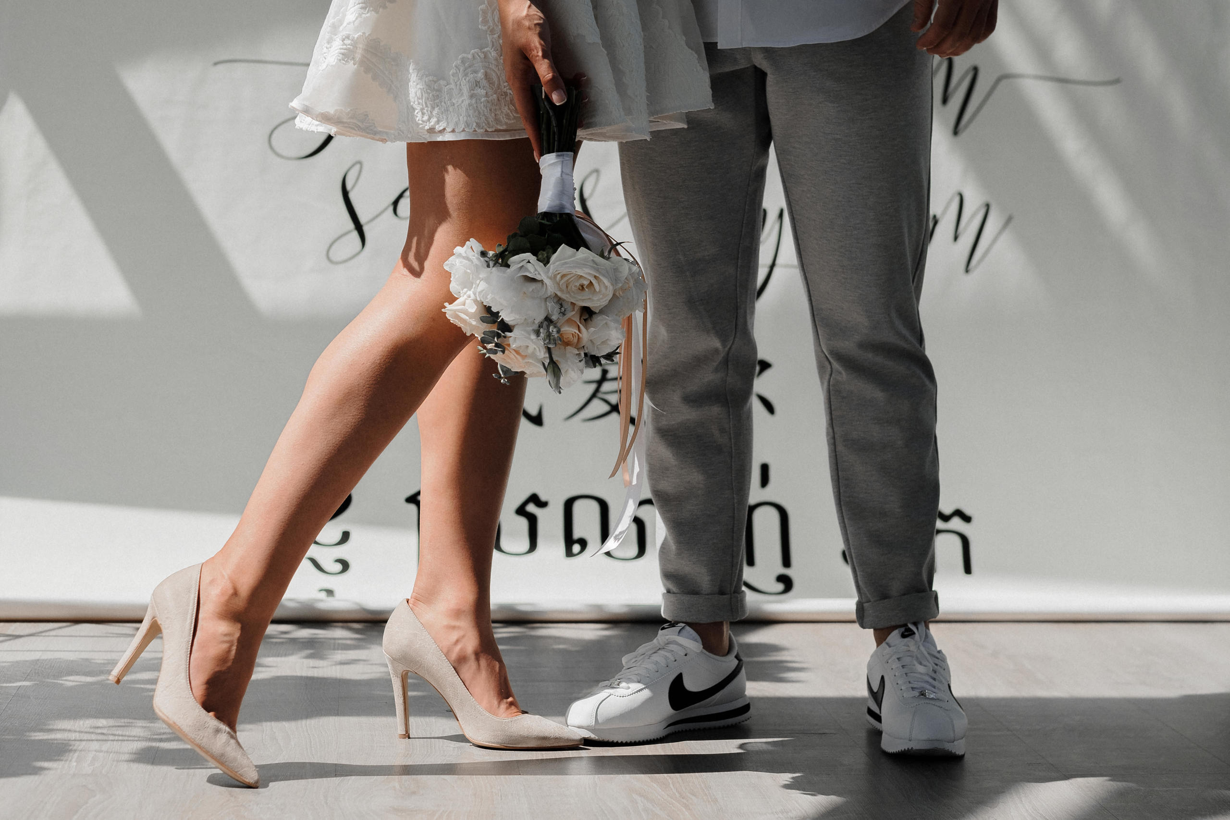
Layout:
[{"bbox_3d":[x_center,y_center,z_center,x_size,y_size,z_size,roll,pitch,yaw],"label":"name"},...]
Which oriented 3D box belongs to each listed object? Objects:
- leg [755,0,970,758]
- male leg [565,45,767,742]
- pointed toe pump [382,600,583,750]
[{"bbox_3d":[0.308,-0.049,3.533,0.230,0.910,0.290,0,5,-3],"label":"leg"},{"bbox_3d":[0.071,-0.031,3.535,0.190,0.870,0.270,4,6,40],"label":"male leg"},{"bbox_3d":[-0.160,0.320,3.503,0.247,0.170,0.080,2,5,13],"label":"pointed toe pump"}]

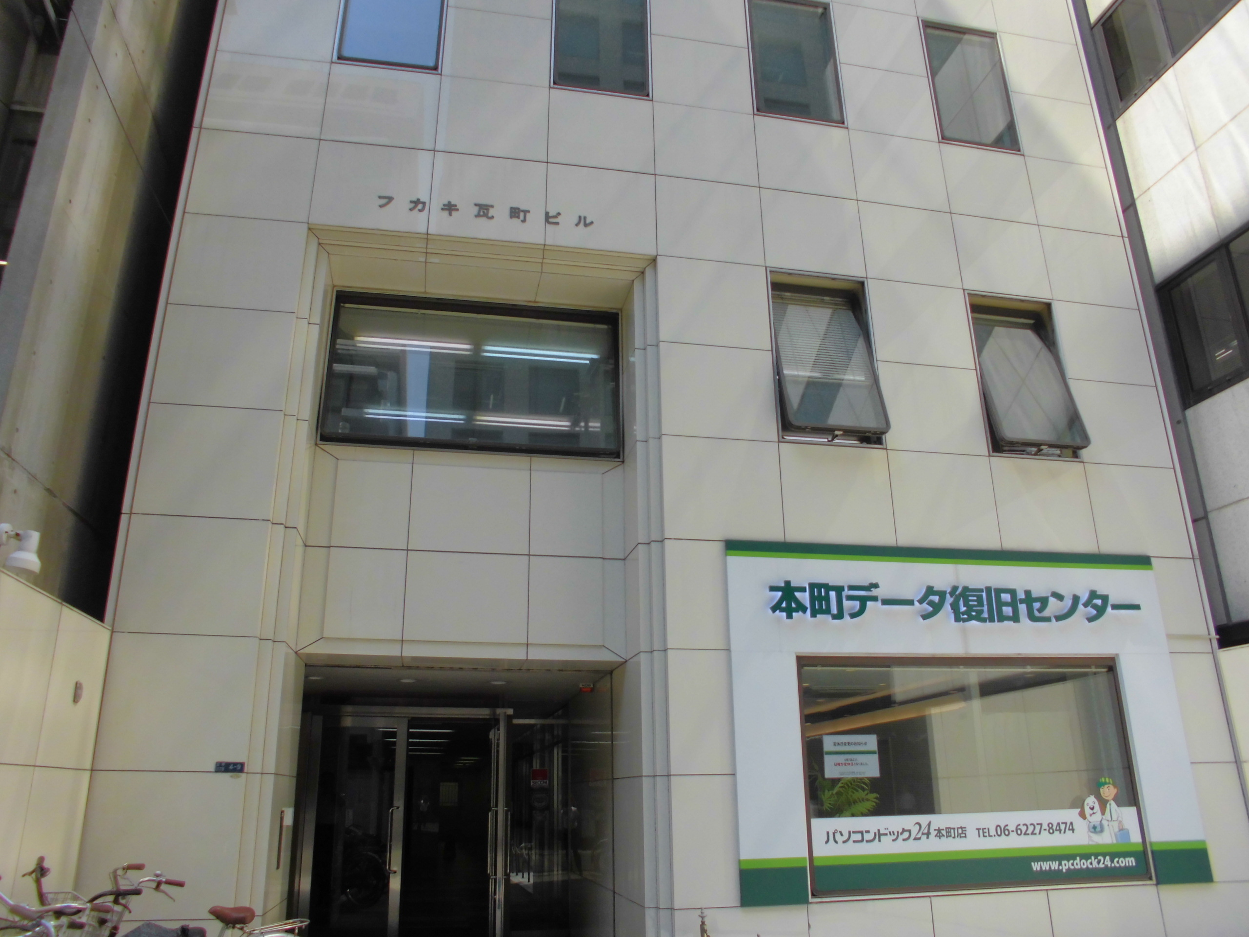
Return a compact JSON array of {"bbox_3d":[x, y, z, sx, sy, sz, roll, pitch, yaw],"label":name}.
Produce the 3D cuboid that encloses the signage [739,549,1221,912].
[{"bbox_3d":[2.640,1.859,7.049,3.826,2.579,0.066,3,-20,-11],"label":"signage"}]

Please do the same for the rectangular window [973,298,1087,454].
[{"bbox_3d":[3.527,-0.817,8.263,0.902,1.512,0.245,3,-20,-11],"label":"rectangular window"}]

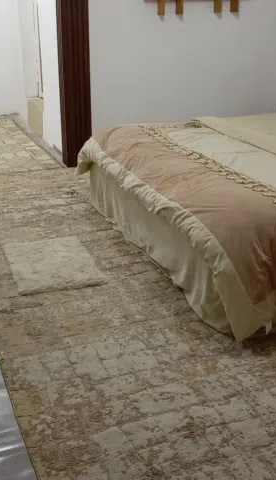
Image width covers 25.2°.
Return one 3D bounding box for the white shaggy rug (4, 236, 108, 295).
[{"bbox_3d":[-0.482,0.140,3.458,0.460,0.030,0.658,-7,23,-17],"label":"white shaggy rug"}]

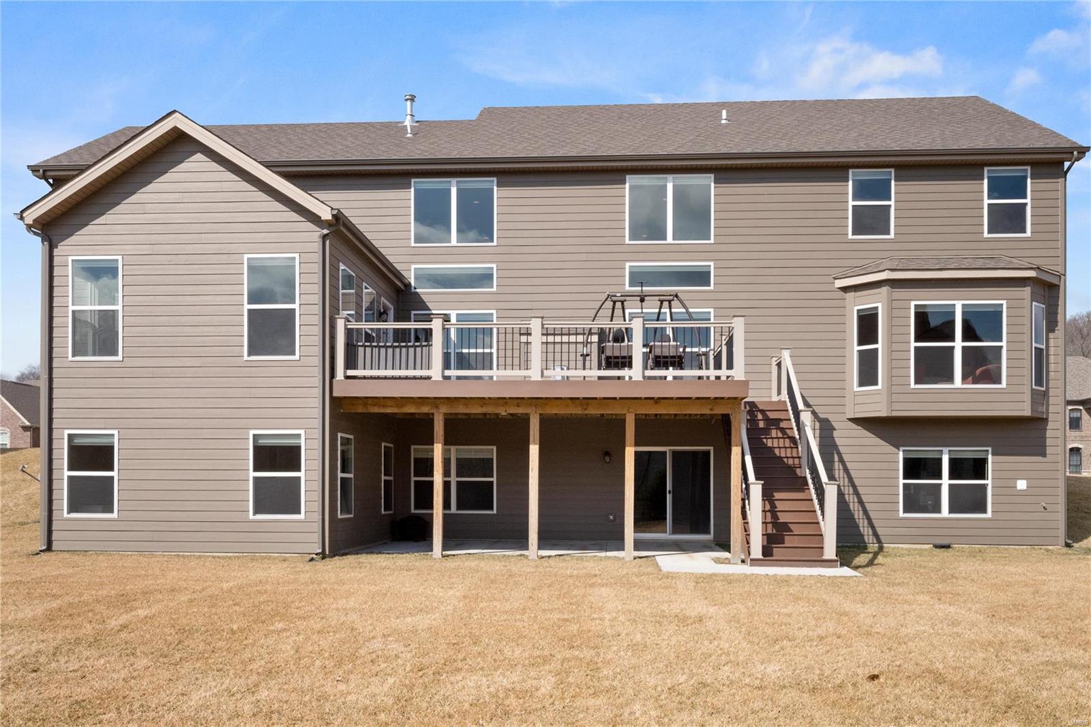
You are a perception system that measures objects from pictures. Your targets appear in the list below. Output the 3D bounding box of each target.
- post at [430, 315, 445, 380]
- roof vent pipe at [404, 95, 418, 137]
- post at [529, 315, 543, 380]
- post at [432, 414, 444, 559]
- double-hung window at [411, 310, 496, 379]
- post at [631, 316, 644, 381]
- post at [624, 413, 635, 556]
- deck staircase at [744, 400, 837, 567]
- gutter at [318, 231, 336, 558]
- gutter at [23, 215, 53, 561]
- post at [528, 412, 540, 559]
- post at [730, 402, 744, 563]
[{"bbox_3d":[-1.874,-0.267,15.800,0.230,1.110,0.230,0,-2,4],"label":"post"},{"bbox_3d":[-3.349,-6.185,22.600,0.310,1.000,0.310,0,-2,4],"label":"roof vent pipe"},{"bbox_3d":[-0.154,-0.250,15.680,0.230,1.110,0.230,0,-2,4],"label":"post"},{"bbox_3d":[-1.946,2.198,16.400,0.150,2.650,0.150,0,-2,4],"label":"post"},{"bbox_3d":[-2.057,-0.344,20.400,1.900,1.720,0.100,0,-2,4],"label":"double-hung window"},{"bbox_3d":[1.582,-0.262,15.550,0.230,1.110,0.230,0,-2,4],"label":"post"},{"bbox_3d":[1.496,2.187,16.200,0.150,2.630,0.150,0,-2,4],"label":"post"},{"bbox_3d":[4.230,2.060,16.750,1.500,2.950,3.700,0,-2,4],"label":"deck staircase"},{"bbox_3d":[-3.721,0.436,15.500,0.300,5.750,0.200,0,-2,4],"label":"gutter"},{"bbox_3d":[-8.852,0.416,15.850,0.450,5.770,0.200,0,-2,4],"label":"gutter"},{"bbox_3d":[-0.206,2.200,16.300,0.150,2.630,0.150,0,-2,4],"label":"post"},{"bbox_3d":[3.390,2.128,16.100,0.160,2.800,0.160,0,-2,4],"label":"post"}]

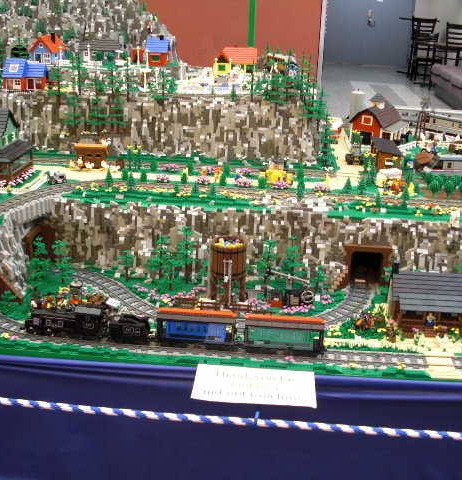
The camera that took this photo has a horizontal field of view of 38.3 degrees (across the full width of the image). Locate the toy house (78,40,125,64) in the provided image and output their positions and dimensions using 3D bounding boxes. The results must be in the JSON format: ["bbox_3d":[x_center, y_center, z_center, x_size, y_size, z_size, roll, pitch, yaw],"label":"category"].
[{"bbox_3d":[-0.558,-0.816,2.880,0.188,0.092,0.100,3,22,3],"label":"toy house"}]

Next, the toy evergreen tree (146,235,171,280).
[{"bbox_3d":[-0.224,0.054,2.070,0.078,0.138,0.078,3,22,3],"label":"toy evergreen tree"}]

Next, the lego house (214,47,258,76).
[{"bbox_3d":[0.021,-0.807,3.020,0.185,0.122,0.115,3,22,3],"label":"lego house"}]

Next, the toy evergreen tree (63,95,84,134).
[{"bbox_3d":[-0.619,-0.489,2.602,0.078,0.155,0.066,4,21,4],"label":"toy evergreen tree"}]

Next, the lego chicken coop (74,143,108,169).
[{"bbox_3d":[-0.510,-0.315,2.448,0.116,0.088,0.064,2,24,3],"label":"lego chicken coop"}]

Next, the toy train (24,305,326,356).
[{"bbox_3d":[-0.158,0.220,1.721,0.793,0.102,0.066,4,24,7],"label":"toy train"}]

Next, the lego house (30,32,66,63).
[{"bbox_3d":[-0.819,-0.865,2.990,0.104,0.120,0.180,4,21,4],"label":"lego house"}]

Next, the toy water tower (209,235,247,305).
[{"bbox_3d":[-0.006,0.091,1.972,0.103,0.187,0.103,4,21,4],"label":"toy water tower"}]

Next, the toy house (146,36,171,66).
[{"bbox_3d":[-0.317,-0.842,2.959,0.098,0.128,0.100,4,21,4],"label":"toy house"}]

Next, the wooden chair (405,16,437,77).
[{"bbox_3d":[3.434,-3.426,11.905,0.450,1.090,0.460,3,21,3],"label":"wooden chair"}]

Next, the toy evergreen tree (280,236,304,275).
[{"bbox_3d":[0.189,0.061,2.050,0.066,0.140,0.066,3,22,3],"label":"toy evergreen tree"}]

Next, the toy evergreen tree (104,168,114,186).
[{"bbox_3d":[-0.419,-0.215,2.279,0.032,0.063,0.032,4,21,4],"label":"toy evergreen tree"}]

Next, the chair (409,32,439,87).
[{"bbox_3d":[2.878,-2.677,9.900,0.420,0.830,0.450,8,25,16],"label":"chair"}]

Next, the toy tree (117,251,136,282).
[{"bbox_3d":[-0.324,0.082,2.070,0.054,0.098,0.054,3,22,3],"label":"toy tree"}]

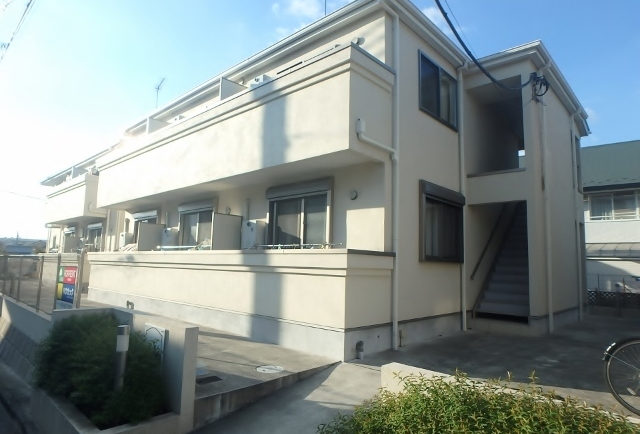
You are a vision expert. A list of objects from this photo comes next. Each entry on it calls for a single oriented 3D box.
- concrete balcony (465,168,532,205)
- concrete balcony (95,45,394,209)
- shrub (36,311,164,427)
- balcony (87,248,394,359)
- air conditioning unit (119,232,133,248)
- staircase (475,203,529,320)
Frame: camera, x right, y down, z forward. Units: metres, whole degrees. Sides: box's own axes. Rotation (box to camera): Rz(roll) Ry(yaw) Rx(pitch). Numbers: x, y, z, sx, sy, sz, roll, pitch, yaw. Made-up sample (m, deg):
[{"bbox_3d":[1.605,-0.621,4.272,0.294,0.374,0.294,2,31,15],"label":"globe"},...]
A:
[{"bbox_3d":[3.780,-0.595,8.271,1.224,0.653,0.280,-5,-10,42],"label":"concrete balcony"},{"bbox_3d":[-2.897,-1.345,9.347,10.047,1.596,1.173,-5,-10,42],"label":"concrete balcony"},{"bbox_3d":[-2.262,1.470,3.940,1.709,0.765,0.740,-5,-10,42],"label":"shrub"},{"bbox_3d":[-2.972,1.566,8.987,10.047,1.469,1.173,-5,-10,42],"label":"balcony"},{"bbox_3d":[-6.047,0.795,12.136,0.408,0.586,0.255,-5,-10,42],"label":"air conditioning unit"},{"bbox_3d":[4.941,0.836,9.415,1.071,2.999,3.621,-5,-10,42],"label":"staircase"}]

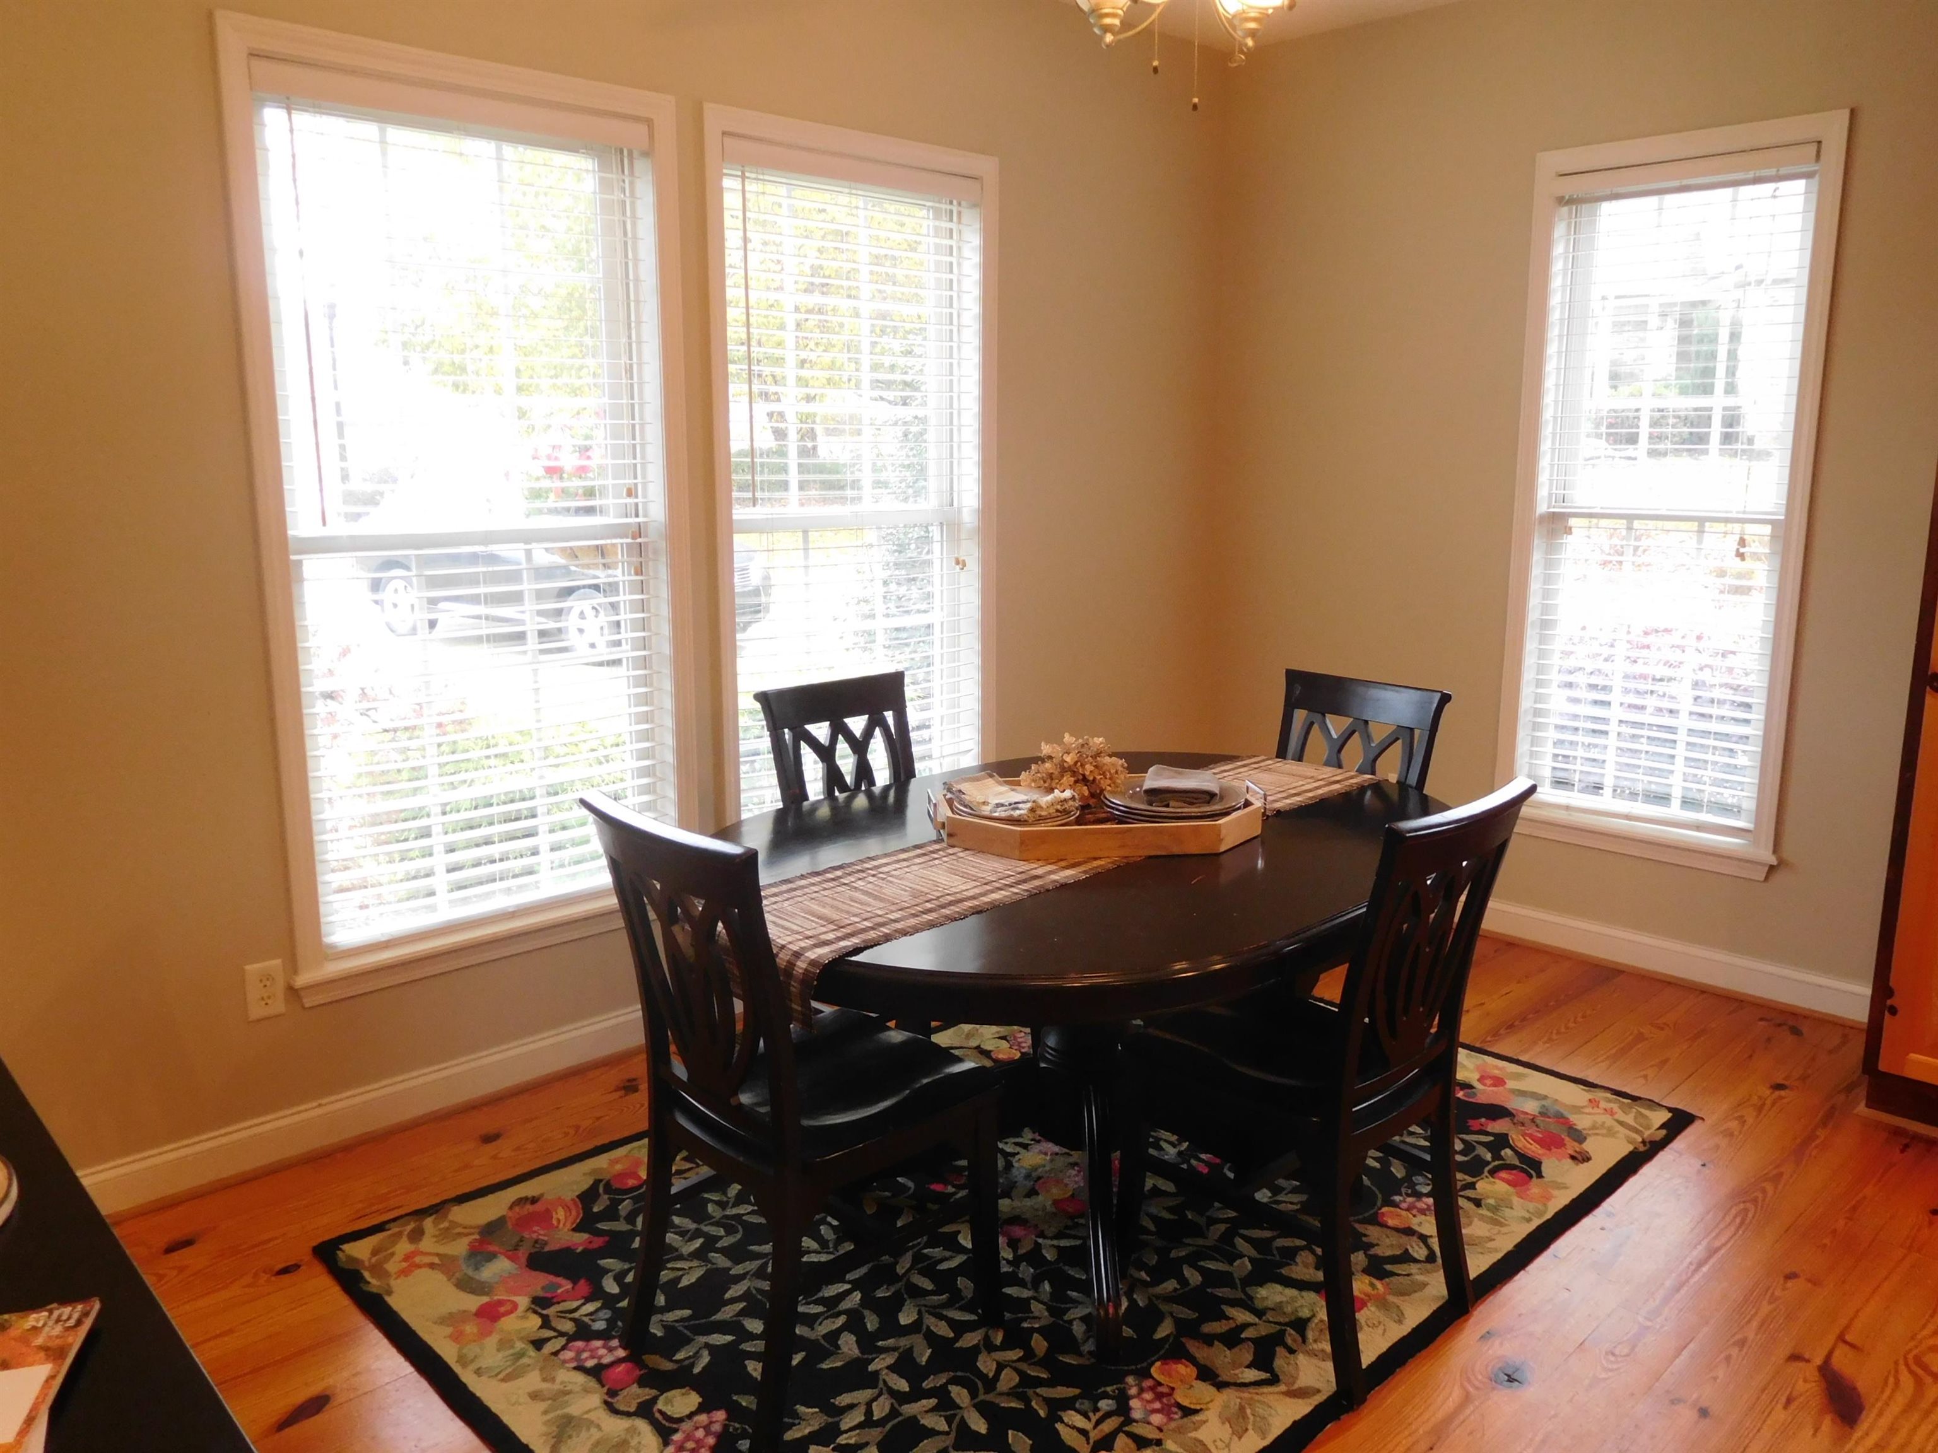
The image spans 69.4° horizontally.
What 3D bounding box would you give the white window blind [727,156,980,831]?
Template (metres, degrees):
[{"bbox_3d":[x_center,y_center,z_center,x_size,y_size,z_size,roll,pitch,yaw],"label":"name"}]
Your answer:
[{"bbox_3d":[-0.283,-0.581,3.834,0.850,1.768,0.060,-10,15,-42],"label":"white window blind"}]

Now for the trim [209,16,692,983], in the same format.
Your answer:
[{"bbox_3d":[-1.020,-0.436,3.082,0.992,1.941,0.070,-10,15,-42],"label":"trim"}]

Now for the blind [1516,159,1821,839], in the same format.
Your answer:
[{"bbox_3d":[1.876,-0.590,3.821,0.060,1.768,0.640,-10,15,-42],"label":"blind"}]

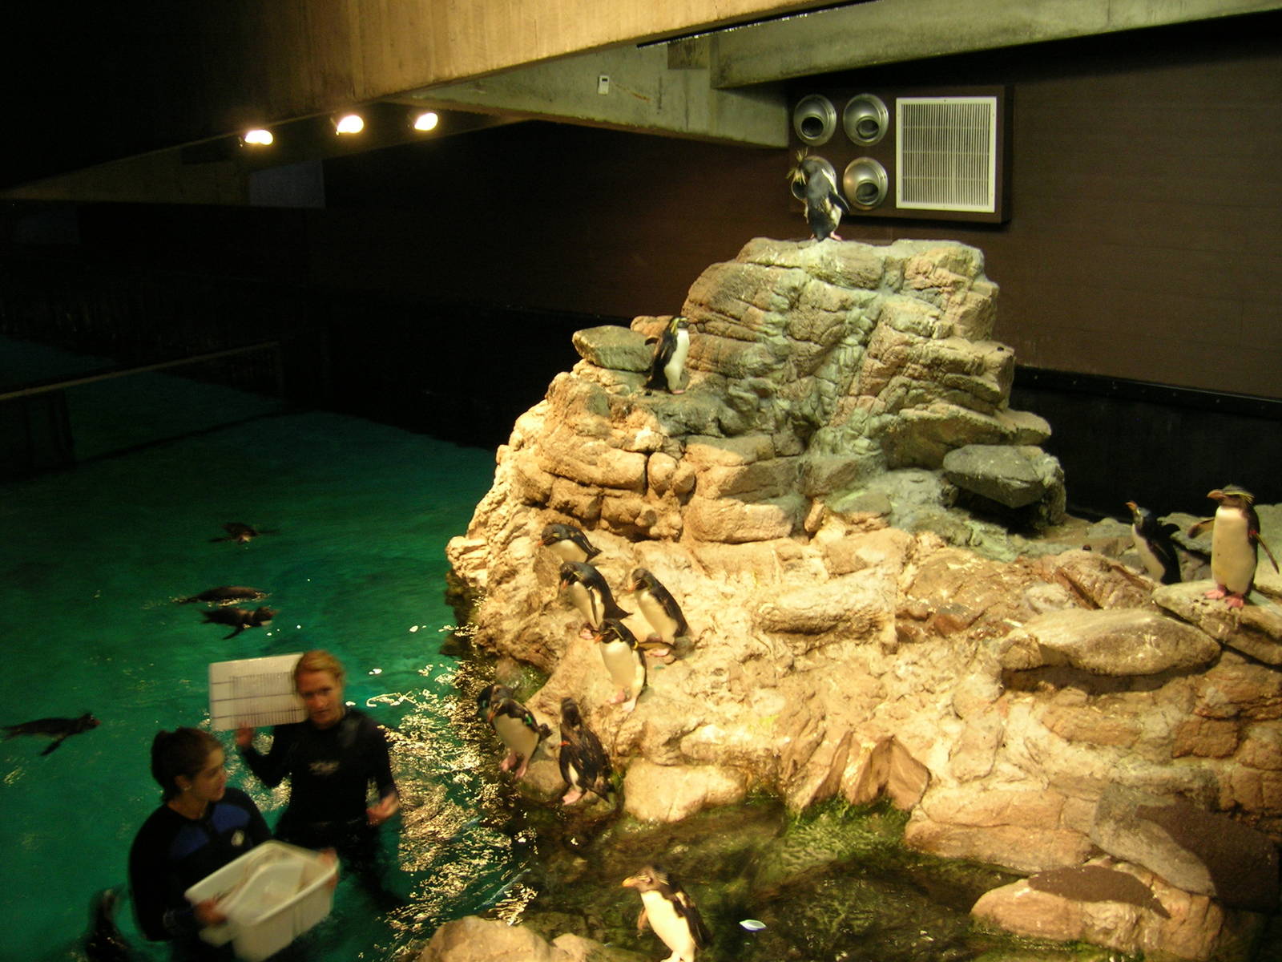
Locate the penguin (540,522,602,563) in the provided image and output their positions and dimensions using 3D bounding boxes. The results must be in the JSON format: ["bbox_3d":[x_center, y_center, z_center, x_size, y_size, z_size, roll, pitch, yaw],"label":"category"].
[{"bbox_3d":[-0.310,0.288,5.522,0.310,0.290,0.190,-12,20,-30],"label":"penguin"}]

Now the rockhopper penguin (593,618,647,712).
[{"bbox_3d":[-0.076,0.719,4.924,0.200,0.390,0.230,9,20,32],"label":"rockhopper penguin"}]

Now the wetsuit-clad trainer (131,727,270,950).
[{"bbox_3d":[-1.372,1.608,4.270,0.460,1.620,0.480,14,23,42],"label":"wetsuit-clad trainer"}]

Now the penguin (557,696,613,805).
[{"bbox_3d":[-0.210,1.019,4.753,0.240,0.410,0.200,1,17,8],"label":"penguin"}]

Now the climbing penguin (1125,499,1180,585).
[{"bbox_3d":[2.154,0.275,5.283,0.250,0.440,0.210,-12,20,-29],"label":"climbing penguin"}]

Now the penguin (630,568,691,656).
[{"bbox_3d":[0.081,0.541,5.227,0.250,0.380,0.190,-16,22,-39],"label":"penguin"}]

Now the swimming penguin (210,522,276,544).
[{"bbox_3d":[-2.582,0.358,8.196,0.430,0.130,0.440,-11,18,-26],"label":"swimming penguin"}]

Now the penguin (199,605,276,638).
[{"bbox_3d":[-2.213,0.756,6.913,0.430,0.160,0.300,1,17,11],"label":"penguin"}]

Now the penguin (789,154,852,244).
[{"bbox_3d":[0.892,-1.404,6.250,0.280,0.430,0.250,3,17,18],"label":"penguin"}]

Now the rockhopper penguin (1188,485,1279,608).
[{"bbox_3d":[2.282,0.249,4.850,0.310,0.465,0.210,12,22,41],"label":"rockhopper penguin"}]

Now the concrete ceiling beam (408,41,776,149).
[{"bbox_3d":[-0.203,-1.978,6.442,0.300,0.660,2.800,13,22,41],"label":"concrete ceiling beam"}]

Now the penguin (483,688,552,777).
[{"bbox_3d":[-0.473,0.978,4.850,0.230,0.370,0.260,10,21,36],"label":"penguin"}]

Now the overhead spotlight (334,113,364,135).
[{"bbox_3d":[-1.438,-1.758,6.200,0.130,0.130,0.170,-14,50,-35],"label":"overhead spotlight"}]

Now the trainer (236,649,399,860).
[{"bbox_3d":[-1.154,1.365,4.741,0.570,1.650,0.400,-4,17,-5],"label":"trainer"}]

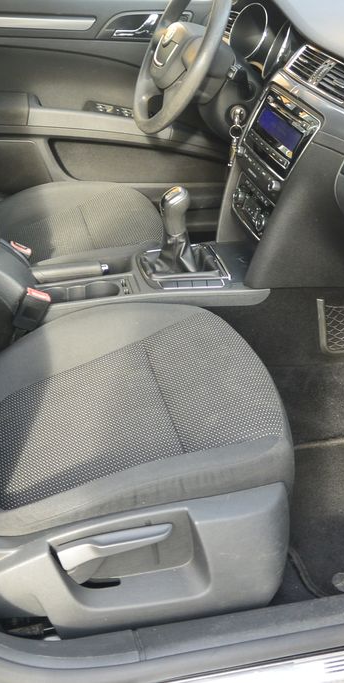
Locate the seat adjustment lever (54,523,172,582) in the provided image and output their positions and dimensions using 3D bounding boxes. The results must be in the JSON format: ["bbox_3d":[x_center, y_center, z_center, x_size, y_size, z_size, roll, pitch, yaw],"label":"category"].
[{"bbox_3d":[-0.071,0.255,0.923,0.134,0.063,0.036,-3,30,-13],"label":"seat adjustment lever"}]

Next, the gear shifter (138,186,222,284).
[{"bbox_3d":[0.015,-0.214,1.428,0.138,0.164,0.126,-3,30,-13],"label":"gear shifter"}]

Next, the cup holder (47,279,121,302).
[{"bbox_3d":[-0.166,-0.062,1.377,0.148,0.062,0.075,-3,30,-13],"label":"cup holder"}]

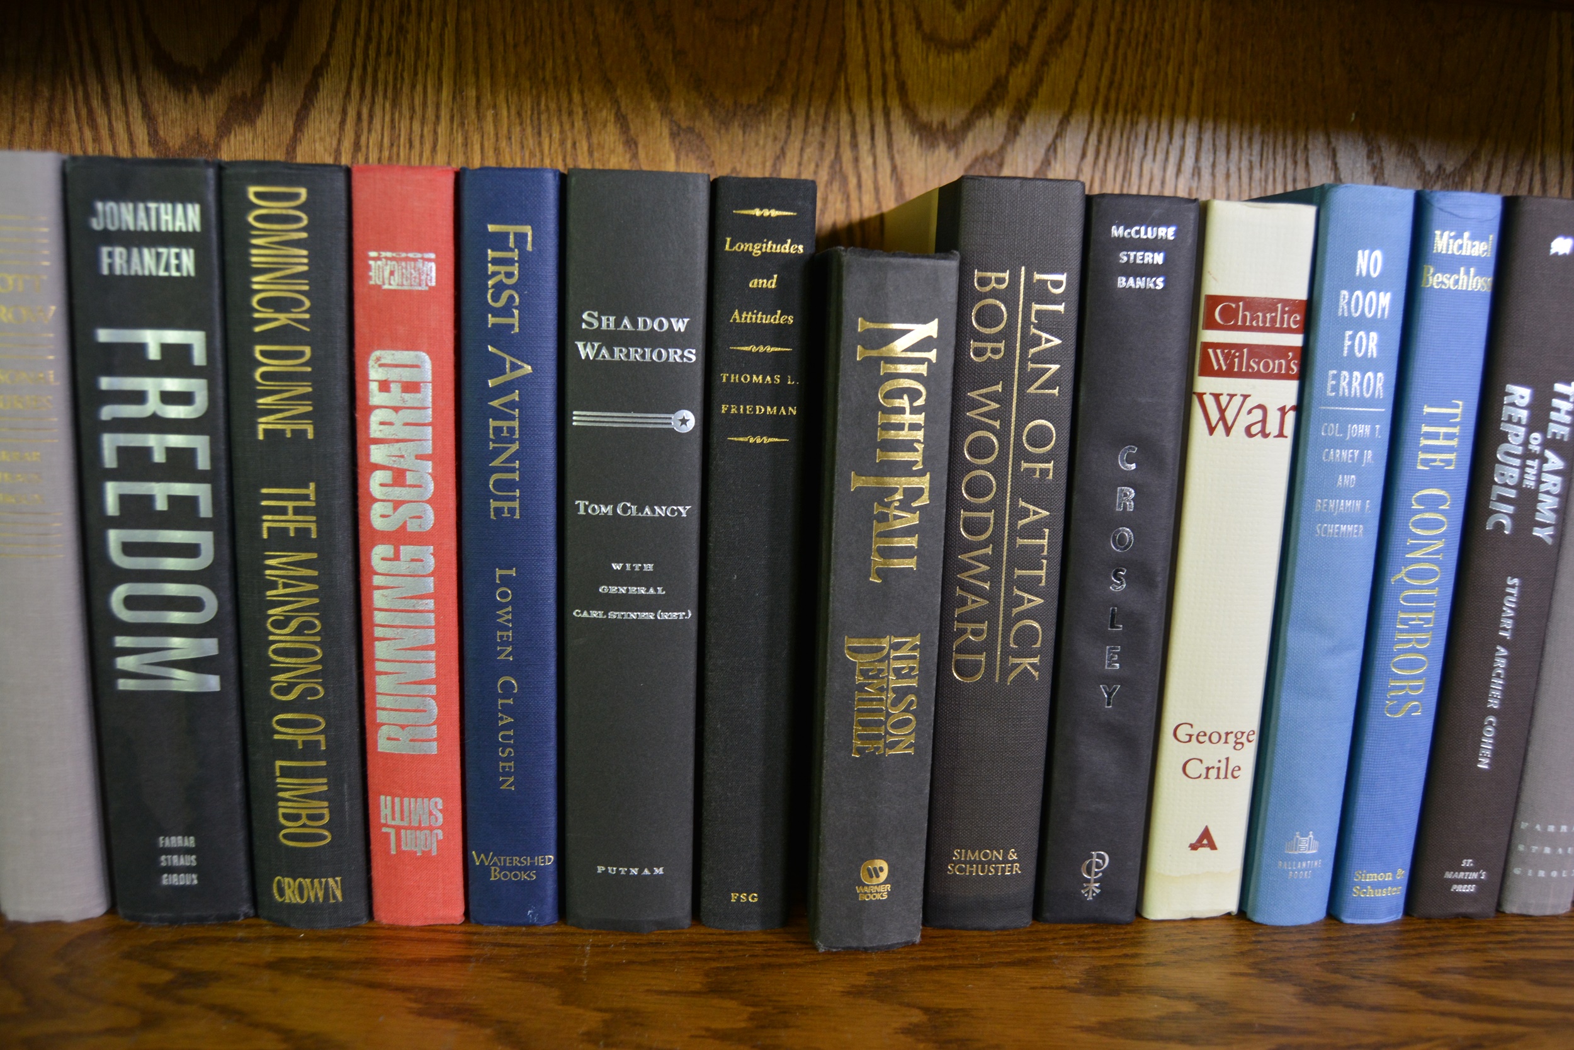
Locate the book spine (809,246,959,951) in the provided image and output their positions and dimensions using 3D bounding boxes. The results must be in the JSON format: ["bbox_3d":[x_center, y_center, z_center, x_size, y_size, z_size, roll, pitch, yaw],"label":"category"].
[{"bbox_3d":[0.021,0.016,0.444,0.035,0.217,0.147,1,10,-7],"label":"book spine"}]

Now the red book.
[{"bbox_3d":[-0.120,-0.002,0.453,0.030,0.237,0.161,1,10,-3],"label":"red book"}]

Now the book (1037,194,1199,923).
[{"bbox_3d":[0.099,0.004,0.467,0.034,0.237,0.154,1,10,-6],"label":"book"}]

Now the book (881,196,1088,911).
[{"bbox_3d":[0.062,0.001,0.463,0.036,0.240,0.164,1,11,-4],"label":"book"}]

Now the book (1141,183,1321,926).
[{"bbox_3d":[0.136,0.005,0.472,0.035,0.236,0.153,1,10,-6],"label":"book"}]

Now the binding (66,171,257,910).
[{"bbox_3d":[-0.195,-0.004,0.452,0.044,0.237,0.161,2,10,-3],"label":"binding"}]

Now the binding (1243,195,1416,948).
[{"bbox_3d":[0.171,0.001,0.474,0.029,0.241,0.164,1,11,-3],"label":"binding"}]

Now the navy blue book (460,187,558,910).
[{"bbox_3d":[-0.092,0.000,0.453,0.029,0.238,0.154,1,10,-6],"label":"navy blue book"}]

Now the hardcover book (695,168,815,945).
[{"bbox_3d":[-0.018,0.002,0.456,0.031,0.238,0.154,1,10,-6],"label":"hardcover book"}]

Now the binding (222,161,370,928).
[{"bbox_3d":[-0.153,-0.003,0.453,0.036,0.237,0.164,2,10,-3],"label":"binding"}]

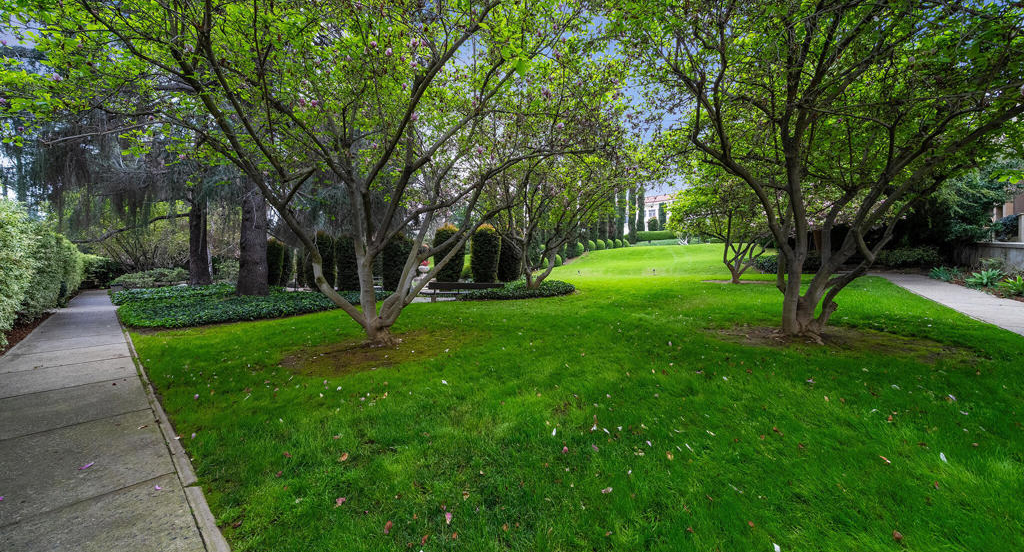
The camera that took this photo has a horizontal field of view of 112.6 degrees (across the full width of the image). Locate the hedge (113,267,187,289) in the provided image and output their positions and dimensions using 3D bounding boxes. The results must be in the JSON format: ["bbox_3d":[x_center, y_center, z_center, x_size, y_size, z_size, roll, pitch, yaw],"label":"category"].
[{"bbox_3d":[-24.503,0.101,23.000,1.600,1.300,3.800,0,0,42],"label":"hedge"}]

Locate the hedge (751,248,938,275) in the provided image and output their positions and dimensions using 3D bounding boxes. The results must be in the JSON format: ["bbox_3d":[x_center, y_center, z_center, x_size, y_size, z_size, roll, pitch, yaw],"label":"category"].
[{"bbox_3d":[21.632,-0.999,22.000,11.800,1.500,1.500,0,0,0],"label":"hedge"}]

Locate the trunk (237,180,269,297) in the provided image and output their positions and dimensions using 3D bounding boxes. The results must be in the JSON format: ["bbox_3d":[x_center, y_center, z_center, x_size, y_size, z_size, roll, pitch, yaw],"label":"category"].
[{"bbox_3d":[-11.834,-1.749,15.500,1.100,5.400,1.100,0,0,0],"label":"trunk"}]

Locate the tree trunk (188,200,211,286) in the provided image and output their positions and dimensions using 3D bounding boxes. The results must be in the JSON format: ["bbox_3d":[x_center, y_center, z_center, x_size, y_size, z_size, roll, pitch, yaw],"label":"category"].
[{"bbox_3d":[-19.597,-2.111,21.500,0.950,5.500,0.950,0,0,-42],"label":"tree trunk"}]

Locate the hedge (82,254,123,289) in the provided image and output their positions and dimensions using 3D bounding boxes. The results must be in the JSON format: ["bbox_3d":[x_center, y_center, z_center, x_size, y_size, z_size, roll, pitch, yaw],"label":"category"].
[{"bbox_3d":[-28.734,-0.387,24.000,1.700,2.500,2.600,0,0,40],"label":"hedge"}]

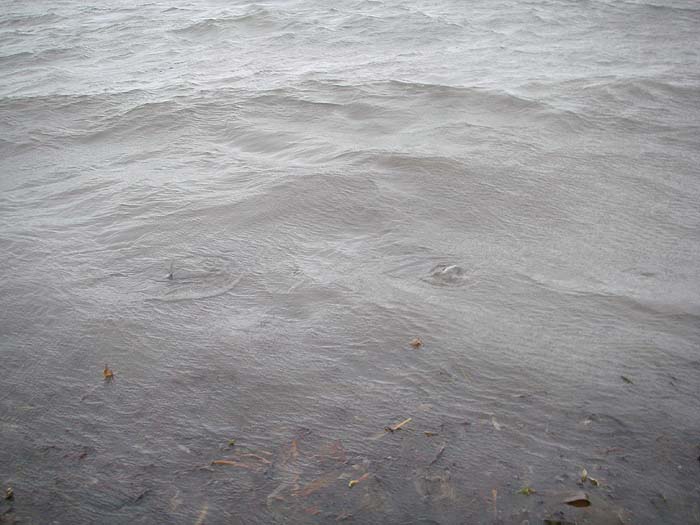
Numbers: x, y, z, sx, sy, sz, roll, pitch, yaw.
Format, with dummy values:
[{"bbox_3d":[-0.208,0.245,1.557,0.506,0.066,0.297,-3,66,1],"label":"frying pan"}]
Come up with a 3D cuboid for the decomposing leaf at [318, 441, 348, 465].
[{"bbox_3d":[-0.051,0.538,2.172,0.104,0.010,0.060,23,36,36],"label":"decomposing leaf"}]

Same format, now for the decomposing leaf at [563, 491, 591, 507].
[{"bbox_3d":[0.593,0.620,2.010,0.072,0.018,0.045,0,28,0],"label":"decomposing leaf"}]

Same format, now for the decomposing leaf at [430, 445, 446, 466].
[{"bbox_3d":[0.250,0.543,2.165,0.014,0.008,0.095,16,32,27],"label":"decomposing leaf"}]

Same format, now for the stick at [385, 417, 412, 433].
[{"bbox_3d":[0.146,0.480,2.279,0.102,0.012,0.018,-18,33,-31],"label":"stick"}]

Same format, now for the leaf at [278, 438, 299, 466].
[{"bbox_3d":[-0.171,0.537,2.176,0.030,0.008,0.112,8,29,15],"label":"leaf"}]

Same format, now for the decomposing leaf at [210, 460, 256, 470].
[{"bbox_3d":[-0.321,0.563,2.126,0.131,0.009,0.018,6,29,11],"label":"decomposing leaf"}]

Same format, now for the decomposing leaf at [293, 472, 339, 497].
[{"bbox_3d":[-0.089,0.596,2.063,0.140,0.010,0.030,-18,33,-30],"label":"decomposing leaf"}]

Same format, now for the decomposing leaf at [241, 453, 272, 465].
[{"bbox_3d":[-0.264,0.551,2.151,0.102,0.008,0.018,9,29,17],"label":"decomposing leaf"}]

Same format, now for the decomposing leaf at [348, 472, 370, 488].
[{"bbox_3d":[0.026,0.589,2.078,0.074,0.010,0.018,-21,35,-34],"label":"decomposing leaf"}]

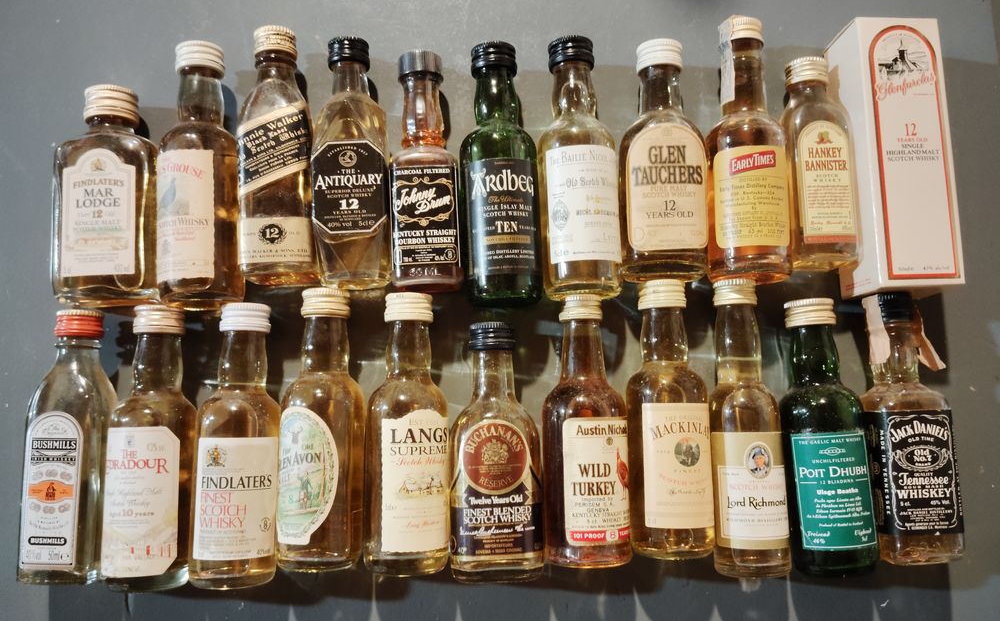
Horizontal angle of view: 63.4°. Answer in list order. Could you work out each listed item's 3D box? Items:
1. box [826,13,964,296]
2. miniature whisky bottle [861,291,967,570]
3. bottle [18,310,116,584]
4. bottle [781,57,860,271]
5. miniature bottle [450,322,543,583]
[{"bbox_3d":[0.175,-0.067,0.364,0.036,0.035,0.119,-1,82,-1],"label":"box"},{"bbox_3d":[0.172,0.049,0.348,0.037,0.035,0.112,1,81,-2],"label":"miniature whisky bottle"},{"bbox_3d":[-0.182,0.056,0.345,0.030,0.030,0.111,-1,82,-1],"label":"bottle"},{"bbox_3d":[0.141,-0.067,0.368,0.033,0.032,0.094,0,81,-2],"label":"bottle"},{"bbox_3d":[-0.002,0.059,0.347,0.038,0.030,0.106,-1,82,-1],"label":"miniature bottle"}]

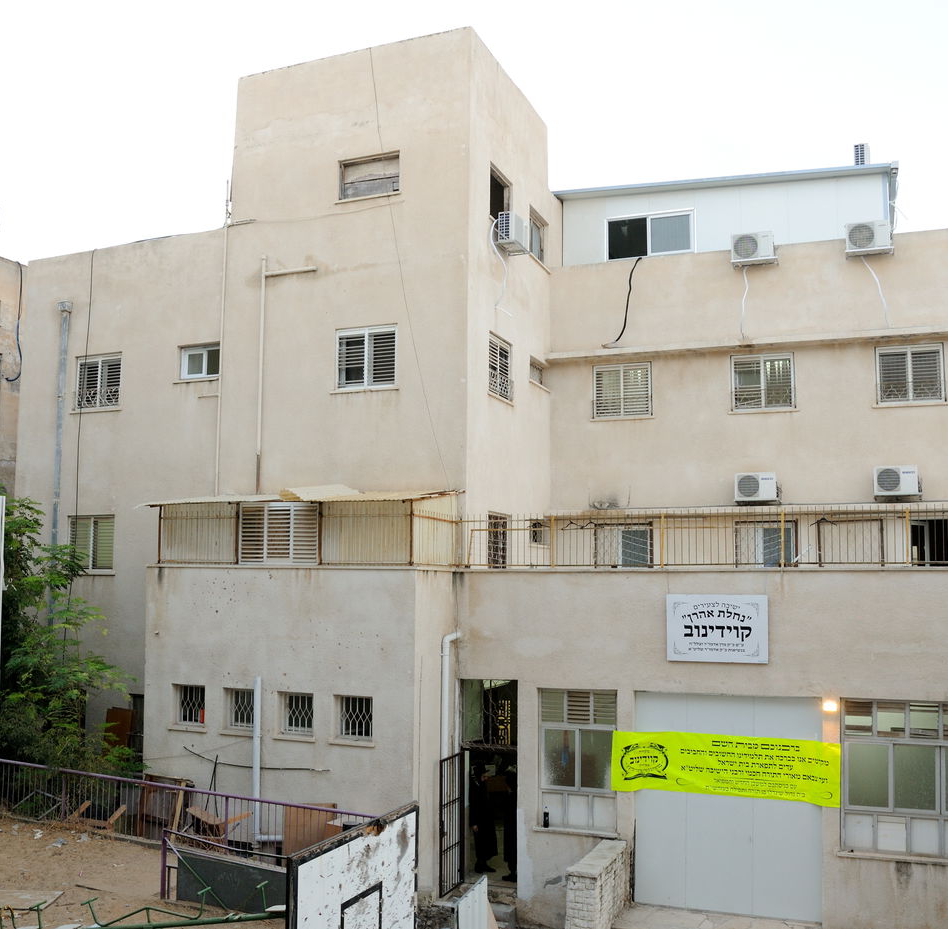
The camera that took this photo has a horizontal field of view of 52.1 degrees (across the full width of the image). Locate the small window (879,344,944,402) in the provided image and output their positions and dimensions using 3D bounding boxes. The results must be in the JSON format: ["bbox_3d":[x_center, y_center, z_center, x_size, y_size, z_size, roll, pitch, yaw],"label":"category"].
[{"bbox_3d":[7.970,-1.644,17.742,1.185,1.079,0.120,-2,-6,22],"label":"small window"}]

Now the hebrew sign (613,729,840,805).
[{"bbox_3d":[3.450,4.230,13.580,3.130,0.880,0.050,-2,-6,22],"label":"hebrew sign"}]

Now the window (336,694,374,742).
[{"bbox_3d":[-1.750,3.709,14.184,0.616,0.652,0.150,-2,-6,22],"label":"window"}]

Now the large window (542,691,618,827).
[{"bbox_3d":[1.647,4.630,15.271,1.208,2.107,0.150,-2,-7,17],"label":"large window"}]

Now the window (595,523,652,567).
[{"bbox_3d":[2.930,1.643,19.051,1.137,1.007,0.120,-2,-6,22],"label":"window"}]

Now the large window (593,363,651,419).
[{"bbox_3d":[3.014,-1.498,19.721,1.235,1.088,0.120,-2,-6,22],"label":"large window"}]

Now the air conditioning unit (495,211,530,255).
[{"bbox_3d":[0.709,-4.222,17.740,0.290,0.545,0.797,-2,-6,22],"label":"air conditioning unit"}]

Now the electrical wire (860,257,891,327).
[{"bbox_3d":[7.448,-3.228,18.027,0.438,1.383,0.070,-2,-6,22],"label":"electrical wire"}]

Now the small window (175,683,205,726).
[{"bbox_3d":[-4.466,3.796,15.275,0.599,0.656,0.150,-2,-6,22],"label":"small window"}]

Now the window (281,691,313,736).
[{"bbox_3d":[-2.714,3.903,15.179,0.594,0.639,0.150,-2,-7,22],"label":"window"}]

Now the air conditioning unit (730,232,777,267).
[{"bbox_3d":[5.689,-4.335,19.737,0.856,0.614,0.360,-2,-7,17],"label":"air conditioning unit"}]

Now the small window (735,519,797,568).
[{"bbox_3d":[5.547,1.596,18.386,1.153,1.094,0.120,-2,-6,22],"label":"small window"}]

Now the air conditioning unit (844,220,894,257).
[{"bbox_3d":[7.746,-4.383,19.090,0.829,0.594,0.360,-2,-7,17],"label":"air conditioning unit"}]

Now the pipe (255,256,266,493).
[{"bbox_3d":[-3.962,-1.709,18.210,0.117,4.516,0.110,-2,-7,22],"label":"pipe"}]

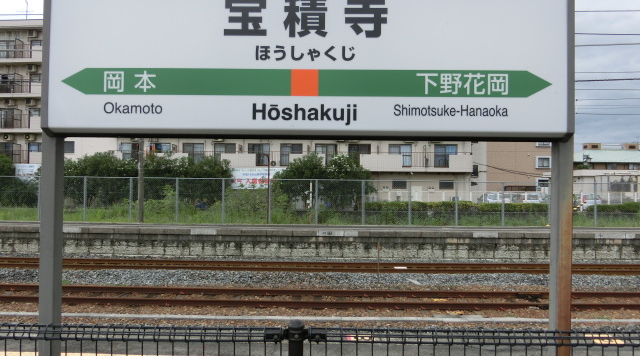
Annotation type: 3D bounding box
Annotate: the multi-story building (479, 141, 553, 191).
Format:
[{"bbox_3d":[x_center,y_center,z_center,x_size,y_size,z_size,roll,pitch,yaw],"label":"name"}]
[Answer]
[{"bbox_3d":[25.500,-3.300,62.500,9.600,11.000,10.000,1,0,0],"label":"multi-story building"}]

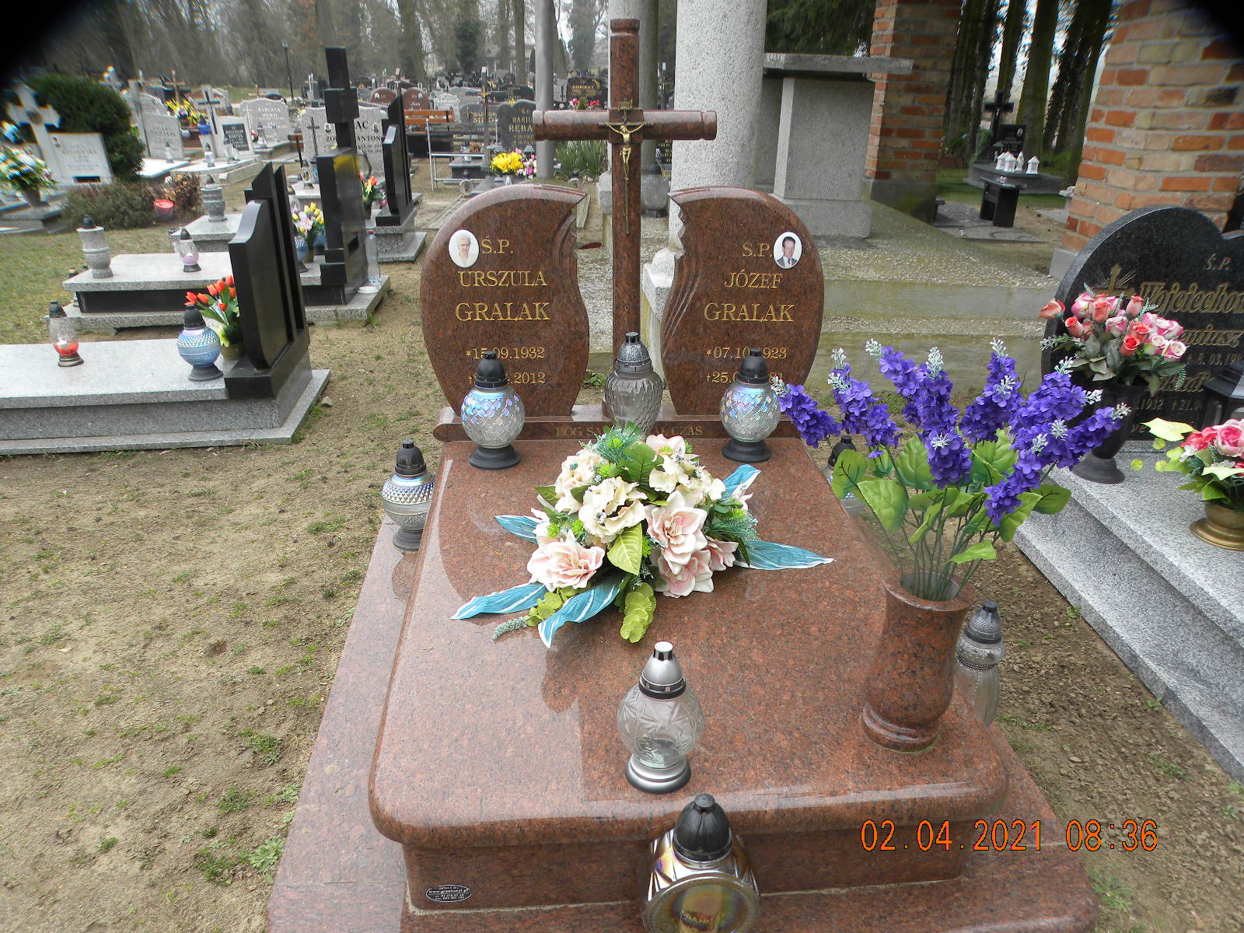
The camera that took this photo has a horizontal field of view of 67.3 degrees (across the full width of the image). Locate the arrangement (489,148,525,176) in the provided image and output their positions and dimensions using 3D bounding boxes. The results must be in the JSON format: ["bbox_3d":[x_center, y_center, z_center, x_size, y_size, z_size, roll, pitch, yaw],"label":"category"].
[{"bbox_3d":[-1.100,-2.935,9.000,0.340,0.270,0.300,-1,24,-5],"label":"arrangement"}]

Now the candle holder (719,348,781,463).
[{"bbox_3d":[0.355,-0.178,2.555,0.172,0.294,0.172,-1,24,-5],"label":"candle holder"}]

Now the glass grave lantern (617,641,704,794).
[{"bbox_3d":[0.066,0.399,1.536,0.145,0.258,0.145,-2,25,-4],"label":"glass grave lantern"}]

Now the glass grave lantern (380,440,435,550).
[{"bbox_3d":[-0.611,0.075,2.695,0.159,0.326,0.159,-2,25,-4],"label":"glass grave lantern"}]

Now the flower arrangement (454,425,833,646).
[{"bbox_3d":[0.066,0.100,1.973,0.800,0.300,0.560,-1,24,-5],"label":"flower arrangement"}]

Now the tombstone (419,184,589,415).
[{"bbox_3d":[-0.329,-0.464,2.667,0.470,0.649,0.092,-1,23,-4],"label":"tombstone"}]

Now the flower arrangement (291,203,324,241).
[{"bbox_3d":[-1.817,-1.416,5.413,0.205,0.244,0.195,20,31,36],"label":"flower arrangement"}]

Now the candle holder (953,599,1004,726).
[{"bbox_3d":[0.730,0.428,1.933,0.100,0.344,0.100,-1,24,-5],"label":"candle holder"}]

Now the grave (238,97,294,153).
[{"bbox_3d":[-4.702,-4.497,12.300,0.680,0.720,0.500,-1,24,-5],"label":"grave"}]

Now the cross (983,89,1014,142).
[{"bbox_3d":[4.385,-4.081,10.943,0.360,0.630,0.070,-2,25,-4],"label":"cross"}]

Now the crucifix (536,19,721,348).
[{"bbox_3d":[0.002,-0.700,2.747,0.517,1.111,0.117,-2,25,-4],"label":"crucifix"}]

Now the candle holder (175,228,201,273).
[{"bbox_3d":[-2.440,-1.214,5.238,0.105,0.236,0.105,-2,25,-4],"label":"candle holder"}]

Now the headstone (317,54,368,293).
[{"bbox_3d":[-1.620,-1.664,5.355,0.160,1.353,0.574,-1,24,-5],"label":"headstone"}]

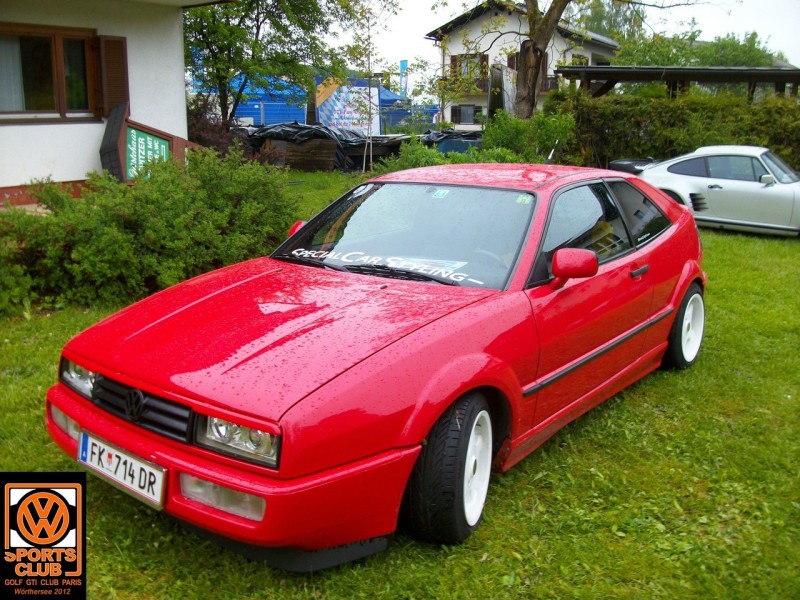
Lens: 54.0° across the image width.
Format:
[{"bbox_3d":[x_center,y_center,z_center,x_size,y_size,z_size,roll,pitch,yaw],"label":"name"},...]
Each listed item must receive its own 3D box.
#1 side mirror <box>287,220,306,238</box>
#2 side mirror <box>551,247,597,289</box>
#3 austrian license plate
[{"bbox_3d":[-0.526,-0.364,4.388,0.208,0.162,0.110,11,18,38],"label":"side mirror"},{"bbox_3d":[0.745,-0.133,3.389,0.208,0.162,0.110,11,18,38],"label":"side mirror"},{"bbox_3d":[-0.967,0.575,2.718,0.522,0.128,0.020,11,8,38],"label":"austrian license plate"}]

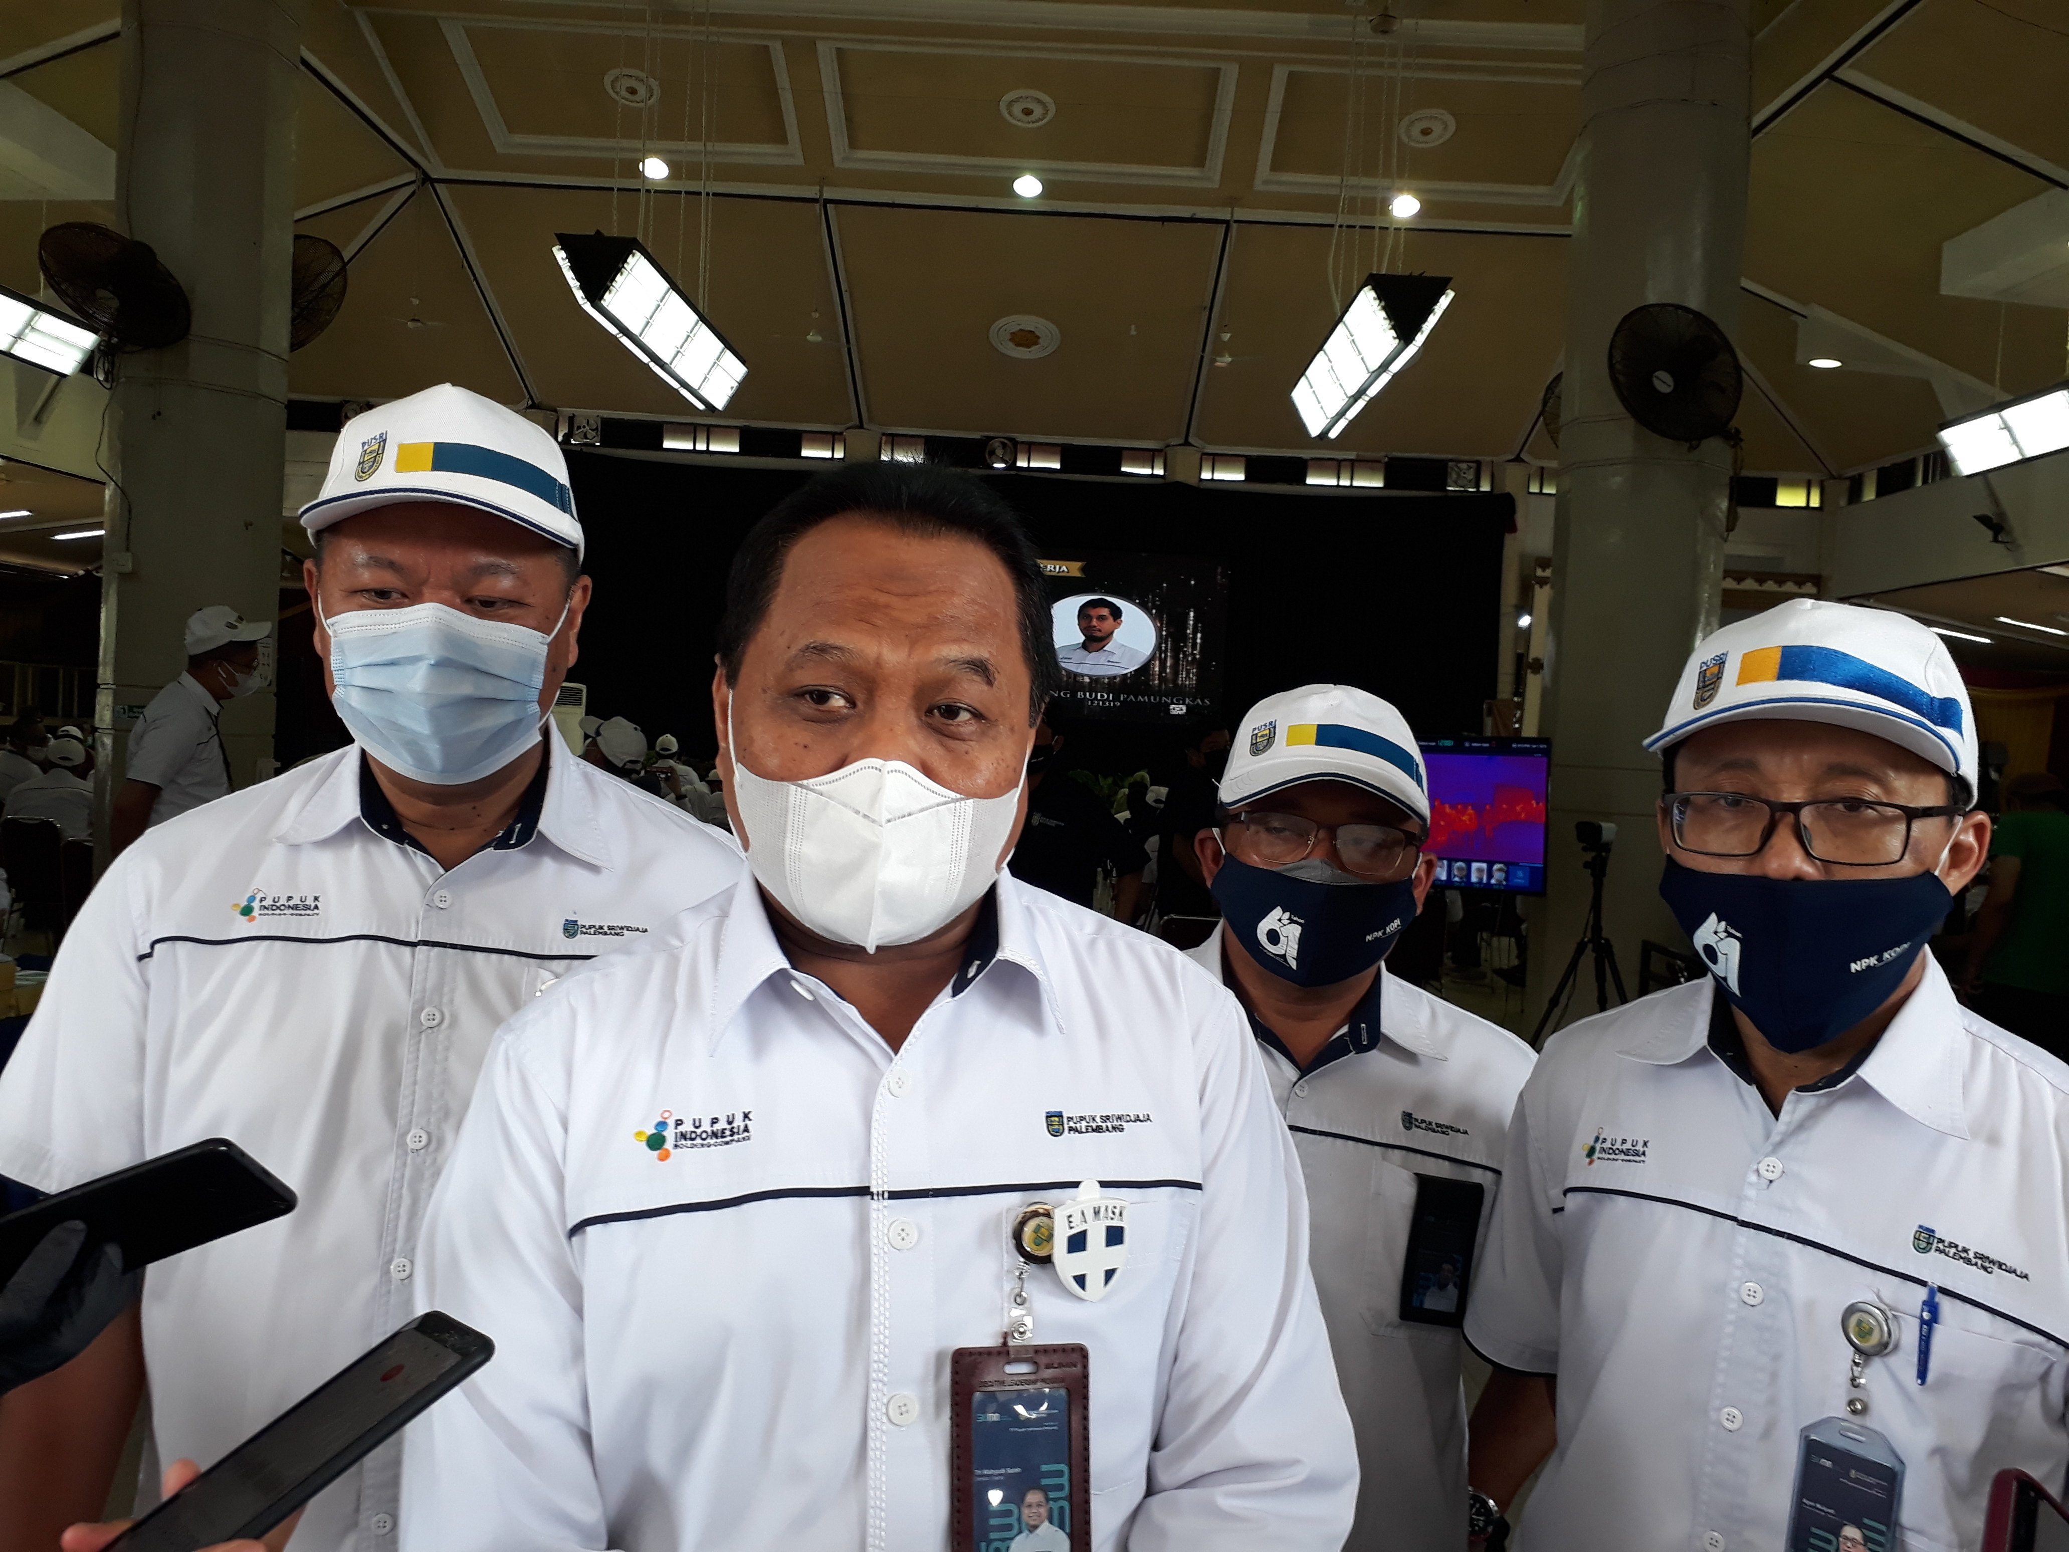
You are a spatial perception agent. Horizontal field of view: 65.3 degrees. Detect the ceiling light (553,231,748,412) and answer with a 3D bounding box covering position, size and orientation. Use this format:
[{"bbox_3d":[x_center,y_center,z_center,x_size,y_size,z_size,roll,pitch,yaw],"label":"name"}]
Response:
[{"bbox_3d":[-3.544,-4.194,15.476,0.719,0.607,4.554,3,2,1],"label":"ceiling light"}]

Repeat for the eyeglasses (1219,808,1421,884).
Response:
[{"bbox_3d":[0.232,0.055,1.310,0.142,0.042,0.145,7,2,10],"label":"eyeglasses"}]

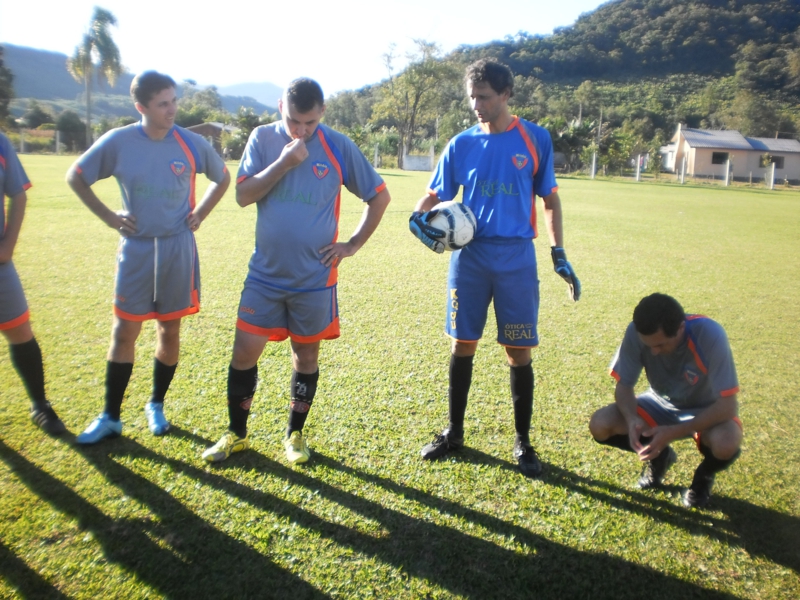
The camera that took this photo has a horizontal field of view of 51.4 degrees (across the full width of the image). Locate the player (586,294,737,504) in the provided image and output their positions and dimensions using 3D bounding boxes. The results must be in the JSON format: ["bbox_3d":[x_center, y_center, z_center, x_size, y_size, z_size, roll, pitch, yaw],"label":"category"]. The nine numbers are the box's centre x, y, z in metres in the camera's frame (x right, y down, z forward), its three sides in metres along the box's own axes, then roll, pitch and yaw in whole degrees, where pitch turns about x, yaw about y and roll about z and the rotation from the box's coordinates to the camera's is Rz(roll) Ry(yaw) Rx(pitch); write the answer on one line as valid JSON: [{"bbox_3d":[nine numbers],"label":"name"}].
[{"bbox_3d":[1.204,0.391,3.677,0.650,0.860,0.660,8,11,27],"label":"player"}]

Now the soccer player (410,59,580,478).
[{"bbox_3d":[0.447,-0.146,3.811,0.800,1.800,0.480,5,10,14],"label":"soccer player"}]

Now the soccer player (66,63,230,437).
[{"bbox_3d":[-1.217,-0.202,3.987,0.780,1.700,0.460,1,10,-8],"label":"soccer player"}]

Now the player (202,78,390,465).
[{"bbox_3d":[-0.450,-0.125,3.781,0.780,1.690,0.480,1,10,-7],"label":"player"}]

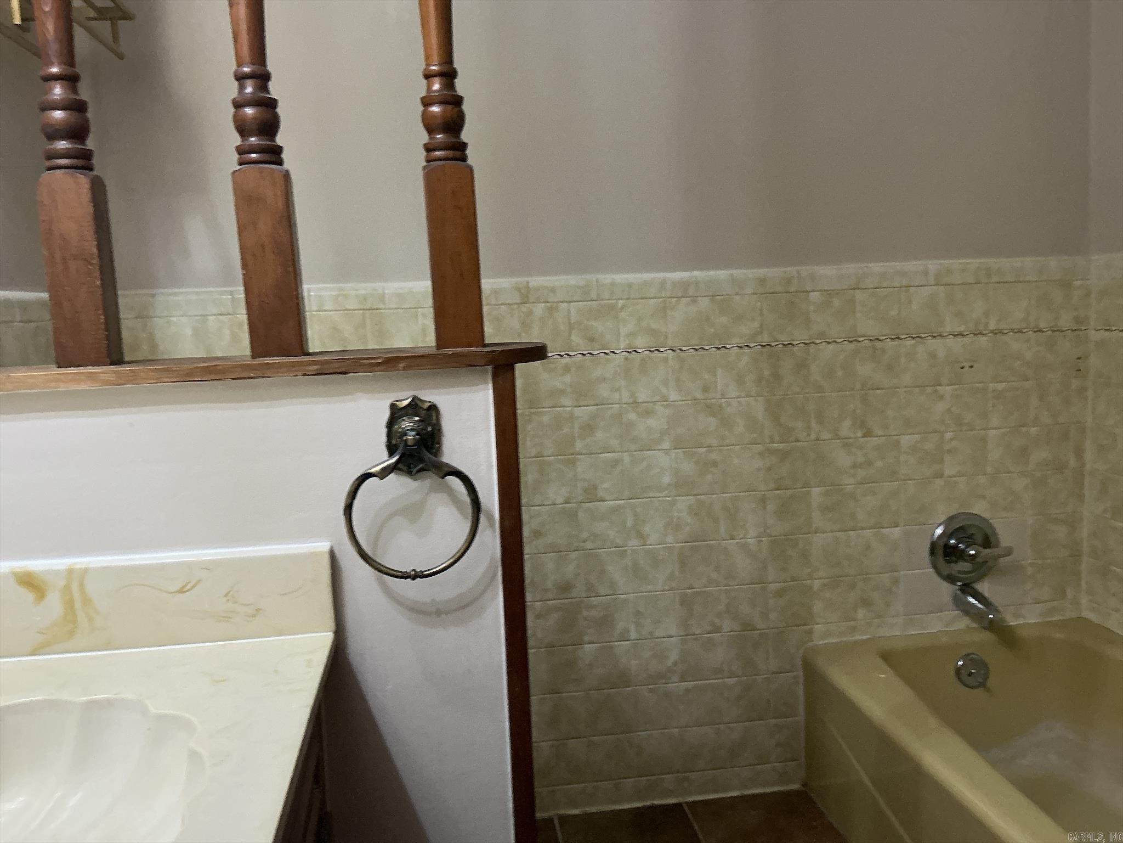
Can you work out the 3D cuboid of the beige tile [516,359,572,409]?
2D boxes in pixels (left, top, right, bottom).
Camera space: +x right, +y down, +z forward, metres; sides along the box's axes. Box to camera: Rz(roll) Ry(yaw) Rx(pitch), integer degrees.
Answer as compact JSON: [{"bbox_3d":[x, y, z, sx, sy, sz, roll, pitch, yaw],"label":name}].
[{"bbox_3d":[-0.032,-0.084,2.013,0.112,0.108,0.010,-3,6,-7],"label":"beige tile"}]

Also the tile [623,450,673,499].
[{"bbox_3d":[0.198,0.122,2.064,0.108,0.108,0.008,-3,6,-7],"label":"tile"}]

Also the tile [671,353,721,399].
[{"bbox_3d":[0.295,-0.102,2.043,0.107,0.107,0.009,-3,5,-7],"label":"tile"}]

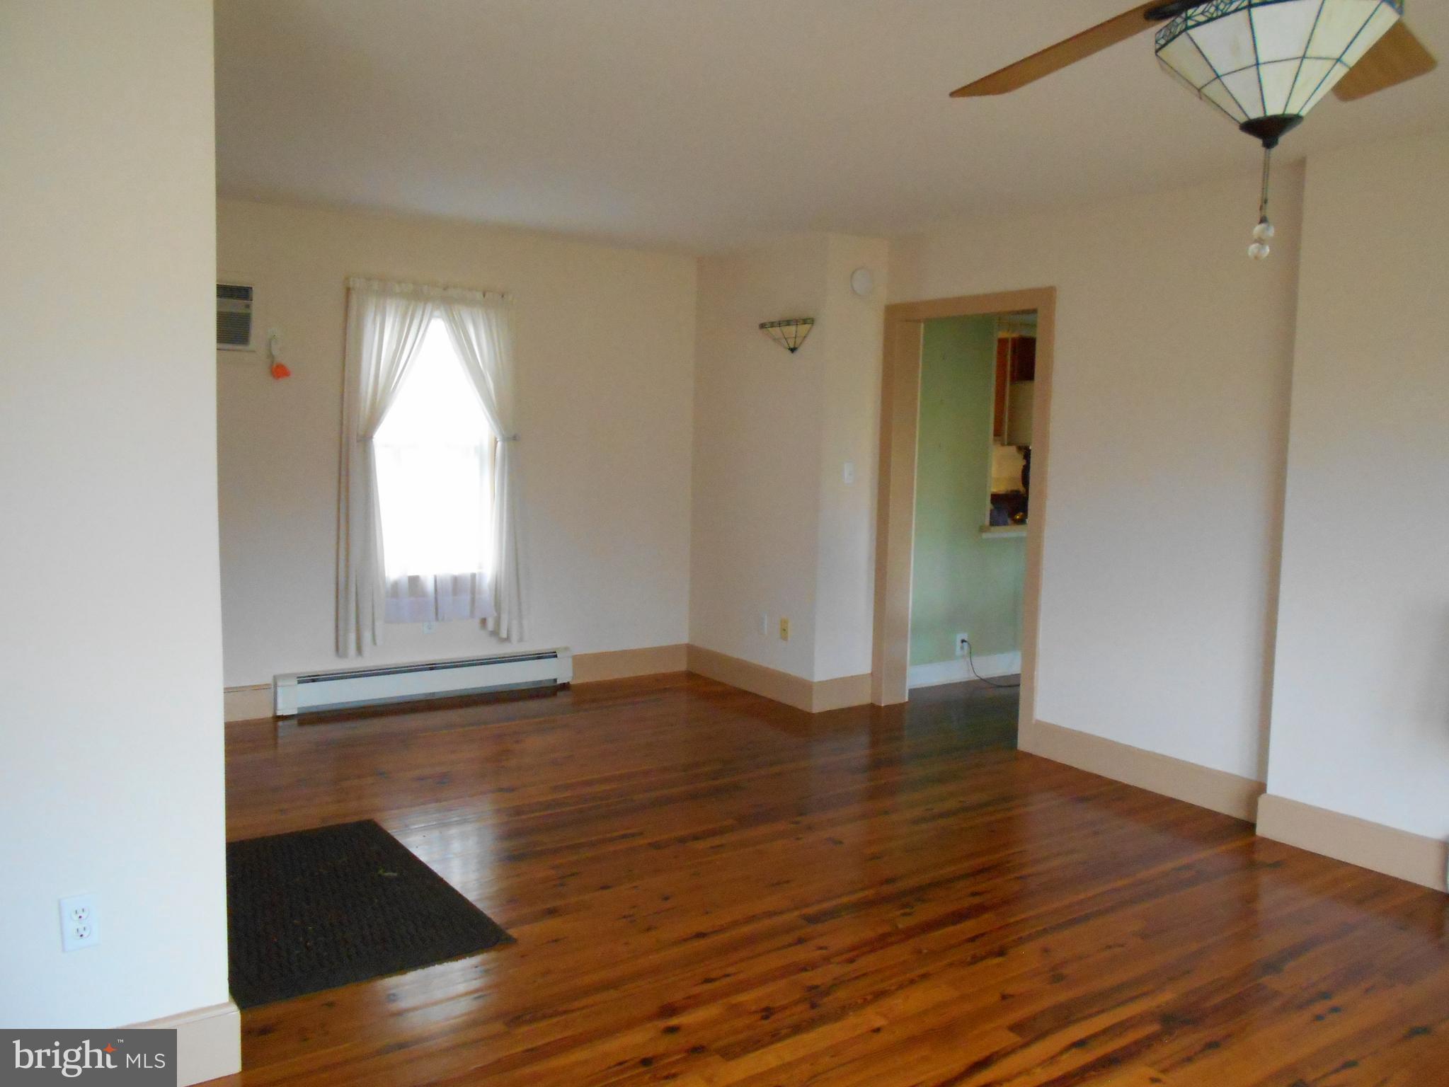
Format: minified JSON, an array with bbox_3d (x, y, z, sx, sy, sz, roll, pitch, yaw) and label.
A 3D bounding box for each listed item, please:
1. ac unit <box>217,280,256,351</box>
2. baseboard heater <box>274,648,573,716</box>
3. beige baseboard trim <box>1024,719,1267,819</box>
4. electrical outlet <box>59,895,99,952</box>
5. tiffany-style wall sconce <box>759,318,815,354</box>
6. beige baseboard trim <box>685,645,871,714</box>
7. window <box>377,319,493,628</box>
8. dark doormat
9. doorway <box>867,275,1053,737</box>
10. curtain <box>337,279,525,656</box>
[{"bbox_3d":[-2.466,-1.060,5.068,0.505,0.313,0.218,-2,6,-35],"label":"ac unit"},{"bbox_3d":[-1.561,0.726,5.840,1.611,0.201,0.075,-2,6,-35],"label":"baseboard heater"},{"bbox_3d":[1.713,0.944,4.644,0.027,0.164,1.167,-2,6,-35],"label":"beige baseboard trim"},{"bbox_3d":[-1.286,0.757,2.173,0.073,0.114,0.007,-2,6,-35],"label":"electrical outlet"},{"bbox_3d":[0.304,-1.101,5.809,0.171,0.160,0.341,-2,6,-35],"label":"tiffany-style wall sconce"},{"bbox_3d":[0.281,0.762,6.409,0.423,0.164,1.256,-2,6,-35],"label":"beige baseboard trim"},{"bbox_3d":[-1.543,-0.380,5.813,0.662,1.577,0.109,-2,6,-35],"label":"window"},{"bbox_3d":[-1.296,1.064,3.242,0.908,0.010,1.181,-2,6,-35],"label":"dark doormat"},{"bbox_3d":[1.201,-0.137,5.503,0.198,2.150,1.147,-2,6,-35],"label":"doorway"},{"bbox_3d":[-1.526,-0.384,5.724,0.983,1.895,0.164,-2,6,-35],"label":"curtain"}]

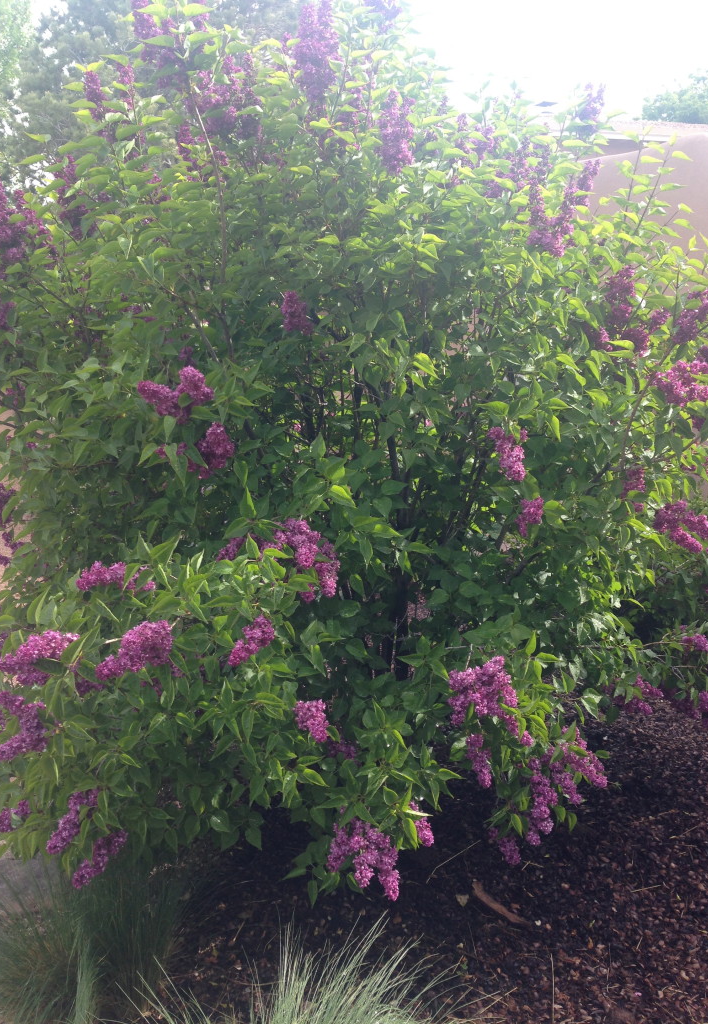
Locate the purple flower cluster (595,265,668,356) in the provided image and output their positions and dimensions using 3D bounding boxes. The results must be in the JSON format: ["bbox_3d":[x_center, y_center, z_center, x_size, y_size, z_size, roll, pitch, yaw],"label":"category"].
[{"bbox_3d":[0.813,-0.585,2.850,0.210,0.246,0.180,0,12,0],"label":"purple flower cluster"}]

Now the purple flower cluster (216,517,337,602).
[{"bbox_3d":[-0.187,0.122,2.450,0.306,0.192,0.190,0,12,0],"label":"purple flower cluster"}]

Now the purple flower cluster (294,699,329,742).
[{"bbox_3d":[-0.098,0.481,2.250,0.078,0.100,0.080,0,13,0],"label":"purple flower cluster"}]

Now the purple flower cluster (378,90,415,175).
[{"bbox_3d":[0.133,-1.186,3.050,0.112,0.256,0.100,0,12,0],"label":"purple flower cluster"}]

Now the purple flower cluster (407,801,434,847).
[{"bbox_3d":[0.166,0.766,2.400,0.064,0.115,0.070,0,13,0],"label":"purple flower cluster"}]

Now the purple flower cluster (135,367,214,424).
[{"bbox_3d":[-0.494,-0.322,2.700,0.216,0.147,0.140,0,12,0],"label":"purple flower cluster"}]

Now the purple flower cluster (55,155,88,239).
[{"bbox_3d":[-0.796,-0.889,2.750,0.096,0.247,0.100,0,18,0],"label":"purple flower cluster"}]

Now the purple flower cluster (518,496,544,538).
[{"bbox_3d":[0.533,0.017,2.950,0.085,0.119,0.085,0,12,0],"label":"purple flower cluster"}]

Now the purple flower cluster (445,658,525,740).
[{"bbox_3d":[0.330,0.468,2.450,0.196,0.196,0.160,0,12,0],"label":"purple flower cluster"}]

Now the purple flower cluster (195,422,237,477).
[{"bbox_3d":[-0.355,-0.158,2.500,0.108,0.147,0.100,0,18,0],"label":"purple flower cluster"}]

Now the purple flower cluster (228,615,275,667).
[{"bbox_3d":[-0.247,0.309,2.350,0.111,0.116,0.095,0,12,0],"label":"purple flower cluster"}]

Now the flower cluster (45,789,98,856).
[{"bbox_3d":[-0.663,0.732,2.300,0.123,0.142,0.100,0,12,0],"label":"flower cluster"}]

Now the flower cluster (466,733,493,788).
[{"bbox_3d":[0.315,0.624,2.450,0.065,0.140,0.072,0,13,0],"label":"flower cluster"}]

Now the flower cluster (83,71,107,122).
[{"bbox_3d":[-0.731,-1.171,2.750,0.068,0.145,0.075,0,13,0],"label":"flower cluster"}]

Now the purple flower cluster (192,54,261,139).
[{"bbox_3d":[-0.375,-1.210,2.850,0.193,0.245,0.150,0,13,0],"label":"purple flower cluster"}]

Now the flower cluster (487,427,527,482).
[{"bbox_3d":[0.430,-0.162,2.750,0.113,0.163,0.100,0,18,0],"label":"flower cluster"}]

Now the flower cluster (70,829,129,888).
[{"bbox_3d":[-0.571,0.783,2.200,0.126,0.125,0.095,0,13,0],"label":"flower cluster"}]

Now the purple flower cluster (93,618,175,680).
[{"bbox_3d":[-0.463,0.289,2.050,0.164,0.131,0.120,0,18,0],"label":"purple flower cluster"}]

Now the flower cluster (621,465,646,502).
[{"bbox_3d":[0.859,-0.088,3.000,0.080,0.110,0.075,0,12,0],"label":"flower cluster"}]

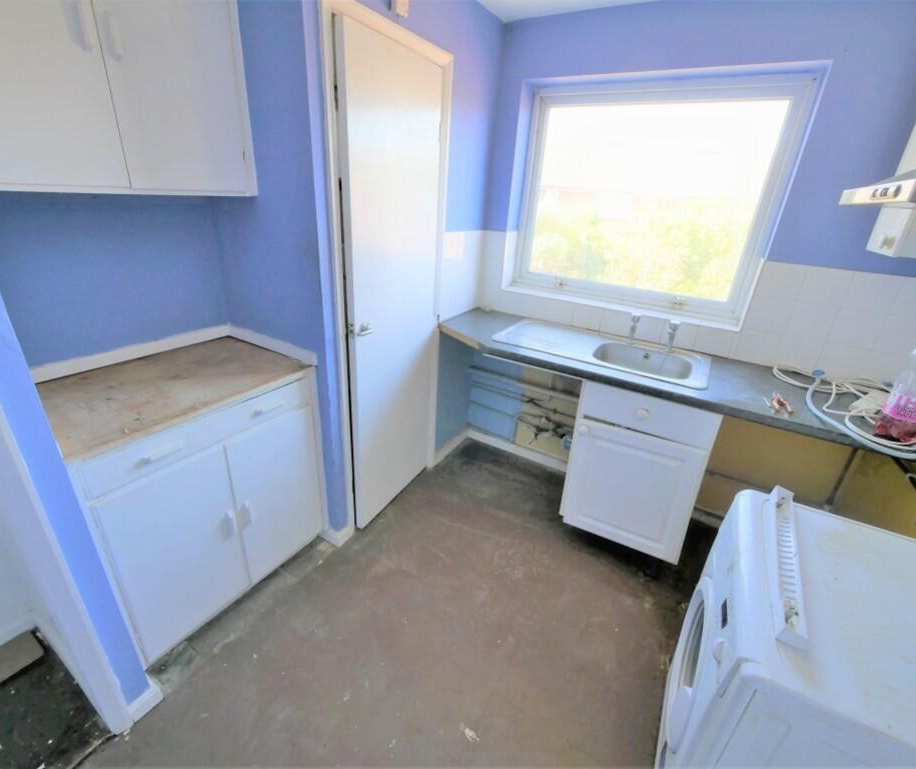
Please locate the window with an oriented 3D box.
[{"bbox_3d":[0.876,-0.908,2.071,1.202,1.005,0.100,17,27,26],"label":"window"}]

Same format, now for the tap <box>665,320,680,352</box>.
[{"bbox_3d":[1.007,-0.220,1.947,0.054,0.148,0.105,17,27,26],"label":"tap"}]

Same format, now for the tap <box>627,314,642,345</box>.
[{"bbox_3d":[0.855,-0.265,2.026,0.054,0.146,0.105,17,27,26],"label":"tap"}]

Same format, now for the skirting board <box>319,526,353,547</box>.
[{"bbox_3d":[-0.578,0.697,1.977,0.130,0.065,0.105,17,27,26],"label":"skirting board"}]

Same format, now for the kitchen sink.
[{"bbox_3d":[0.670,-0.111,1.992,0.912,0.152,0.453,17,27,26],"label":"kitchen sink"}]

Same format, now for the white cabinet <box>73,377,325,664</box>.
[{"bbox_3d":[-1.067,0.373,1.653,0.605,0.850,0.820,17,27,26],"label":"white cabinet"}]

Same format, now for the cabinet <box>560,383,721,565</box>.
[{"bbox_3d":[0.866,0.288,1.953,0.500,0.725,0.565,17,27,26],"label":"cabinet"}]

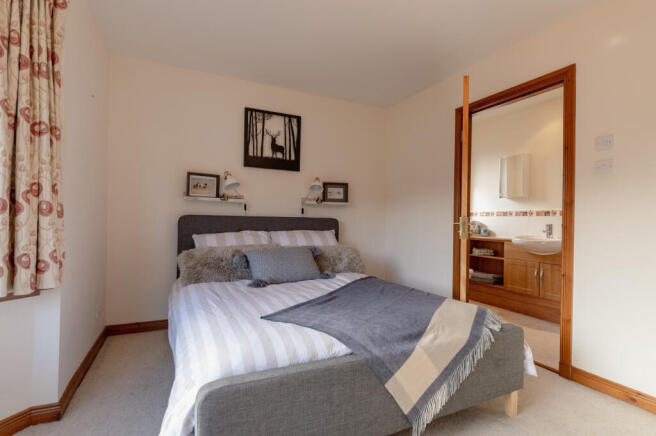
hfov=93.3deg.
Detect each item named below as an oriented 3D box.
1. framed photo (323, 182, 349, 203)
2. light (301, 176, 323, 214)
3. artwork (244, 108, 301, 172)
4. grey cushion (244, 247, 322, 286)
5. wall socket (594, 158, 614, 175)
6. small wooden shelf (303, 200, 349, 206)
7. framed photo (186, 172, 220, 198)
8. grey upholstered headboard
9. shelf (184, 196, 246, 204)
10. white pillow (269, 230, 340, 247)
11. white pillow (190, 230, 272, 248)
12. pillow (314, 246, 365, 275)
[{"bbox_3d":[0.085,-0.286,3.507,0.318,0.218,0.025,1,-3,-26],"label":"framed photo"},{"bbox_3d":[-0.176,-0.241,3.304,0.215,0.390,0.210,1,0,-26],"label":"light"},{"bbox_3d":[-0.565,-0.808,3.242,0.597,0.597,0.020,0,0,-26],"label":"artwork"},{"bbox_3d":[-0.349,0.377,2.564,0.570,0.140,0.340,1,42,-26],"label":"grey cushion"},{"bbox_3d":[1.674,-0.304,1.875,0.012,0.089,0.087,1,0,-26],"label":"wall socket"},{"bbox_3d":[-0.022,-0.172,3.456,0.555,0.062,0.118,1,0,-26],"label":"small wooden shelf"},{"bbox_3d":[-1.165,-0.301,2.906,0.285,0.222,0.025,1,-3,-26],"label":"framed photo"},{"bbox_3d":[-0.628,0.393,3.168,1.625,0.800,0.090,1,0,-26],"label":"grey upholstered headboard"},{"bbox_3d":[-1.072,-0.176,2.952,0.545,0.062,0.118,1,0,-26],"label":"shelf"},{"bbox_3d":[-0.179,0.309,3.067,0.720,0.150,0.480,1,45,-26],"label":"white pillow"},{"bbox_3d":[-0.829,0.311,2.755,0.700,0.150,0.480,1,45,-26],"label":"white pillow"},{"bbox_3d":[0.068,0.393,2.920,0.550,0.170,0.380,1,45,-26],"label":"pillow"}]

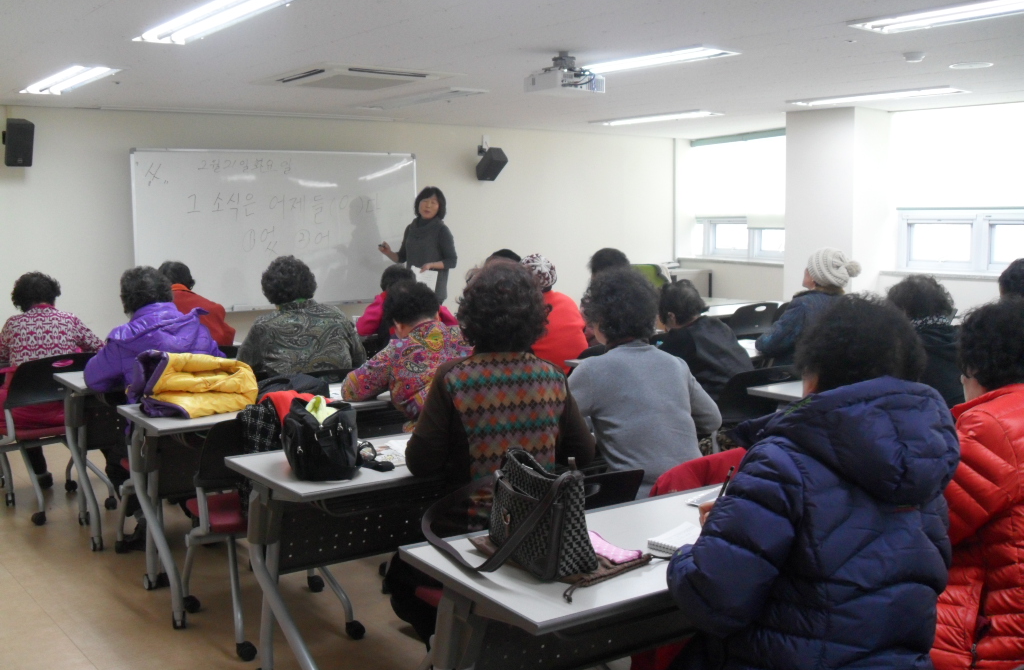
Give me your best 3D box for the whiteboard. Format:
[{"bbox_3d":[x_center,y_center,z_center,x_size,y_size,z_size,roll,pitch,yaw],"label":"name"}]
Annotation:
[{"bbox_3d":[-1.761,-0.825,8.159,2.440,1.240,0.050,-6,8,-38],"label":"whiteboard"}]

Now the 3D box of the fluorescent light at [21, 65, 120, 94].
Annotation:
[{"bbox_3d":[-2.507,-1.443,5.841,0.320,0.060,1.250,-6,8,-38],"label":"fluorescent light"}]

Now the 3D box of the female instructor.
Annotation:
[{"bbox_3d":[-0.729,-0.359,8.291,0.600,1.640,0.450,2,7,16],"label":"female instructor"}]

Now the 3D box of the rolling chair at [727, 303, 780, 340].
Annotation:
[{"bbox_3d":[1.547,0.181,7.386,0.500,0.820,0.560,-5,8,-36],"label":"rolling chair"}]

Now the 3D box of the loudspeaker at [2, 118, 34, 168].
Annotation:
[{"bbox_3d":[-3.298,-1.282,6.911,0.175,0.290,0.155,-5,26,-35],"label":"loudspeaker"}]

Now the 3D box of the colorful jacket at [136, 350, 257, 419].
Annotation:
[{"bbox_3d":[-1.169,0.162,3.872,0.280,0.220,0.340,6,9,40],"label":"colorful jacket"}]

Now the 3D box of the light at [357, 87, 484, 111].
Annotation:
[{"bbox_3d":[-0.631,-1.562,6.920,0.260,0.050,1.280,-5,8,-36],"label":"light"}]

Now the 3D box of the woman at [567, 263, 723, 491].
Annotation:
[{"bbox_3d":[0.331,0.448,3.215,0.580,1.270,0.740,-5,8,-36],"label":"woman"}]

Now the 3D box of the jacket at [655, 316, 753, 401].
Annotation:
[{"bbox_3d":[0.805,0.188,4.654,0.500,0.580,0.480,-5,8,-36],"label":"jacket"}]

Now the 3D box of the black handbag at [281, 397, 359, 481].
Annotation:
[{"bbox_3d":[-0.552,0.286,2.987,0.215,0.210,0.210,-1,7,-6],"label":"black handbag"}]

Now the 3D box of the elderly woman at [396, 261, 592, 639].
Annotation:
[{"bbox_3d":[-0.028,0.442,2.805,0.540,1.270,0.680,-5,8,-35],"label":"elderly woman"}]

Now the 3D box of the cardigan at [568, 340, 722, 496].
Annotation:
[{"bbox_3d":[0.384,0.267,3.139,0.540,0.560,0.420,-5,8,-32],"label":"cardigan"}]

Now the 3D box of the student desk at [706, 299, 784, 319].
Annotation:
[{"bbox_3d":[1.569,0.166,7.755,1.500,0.709,0.510,-5,8,-35],"label":"student desk"}]

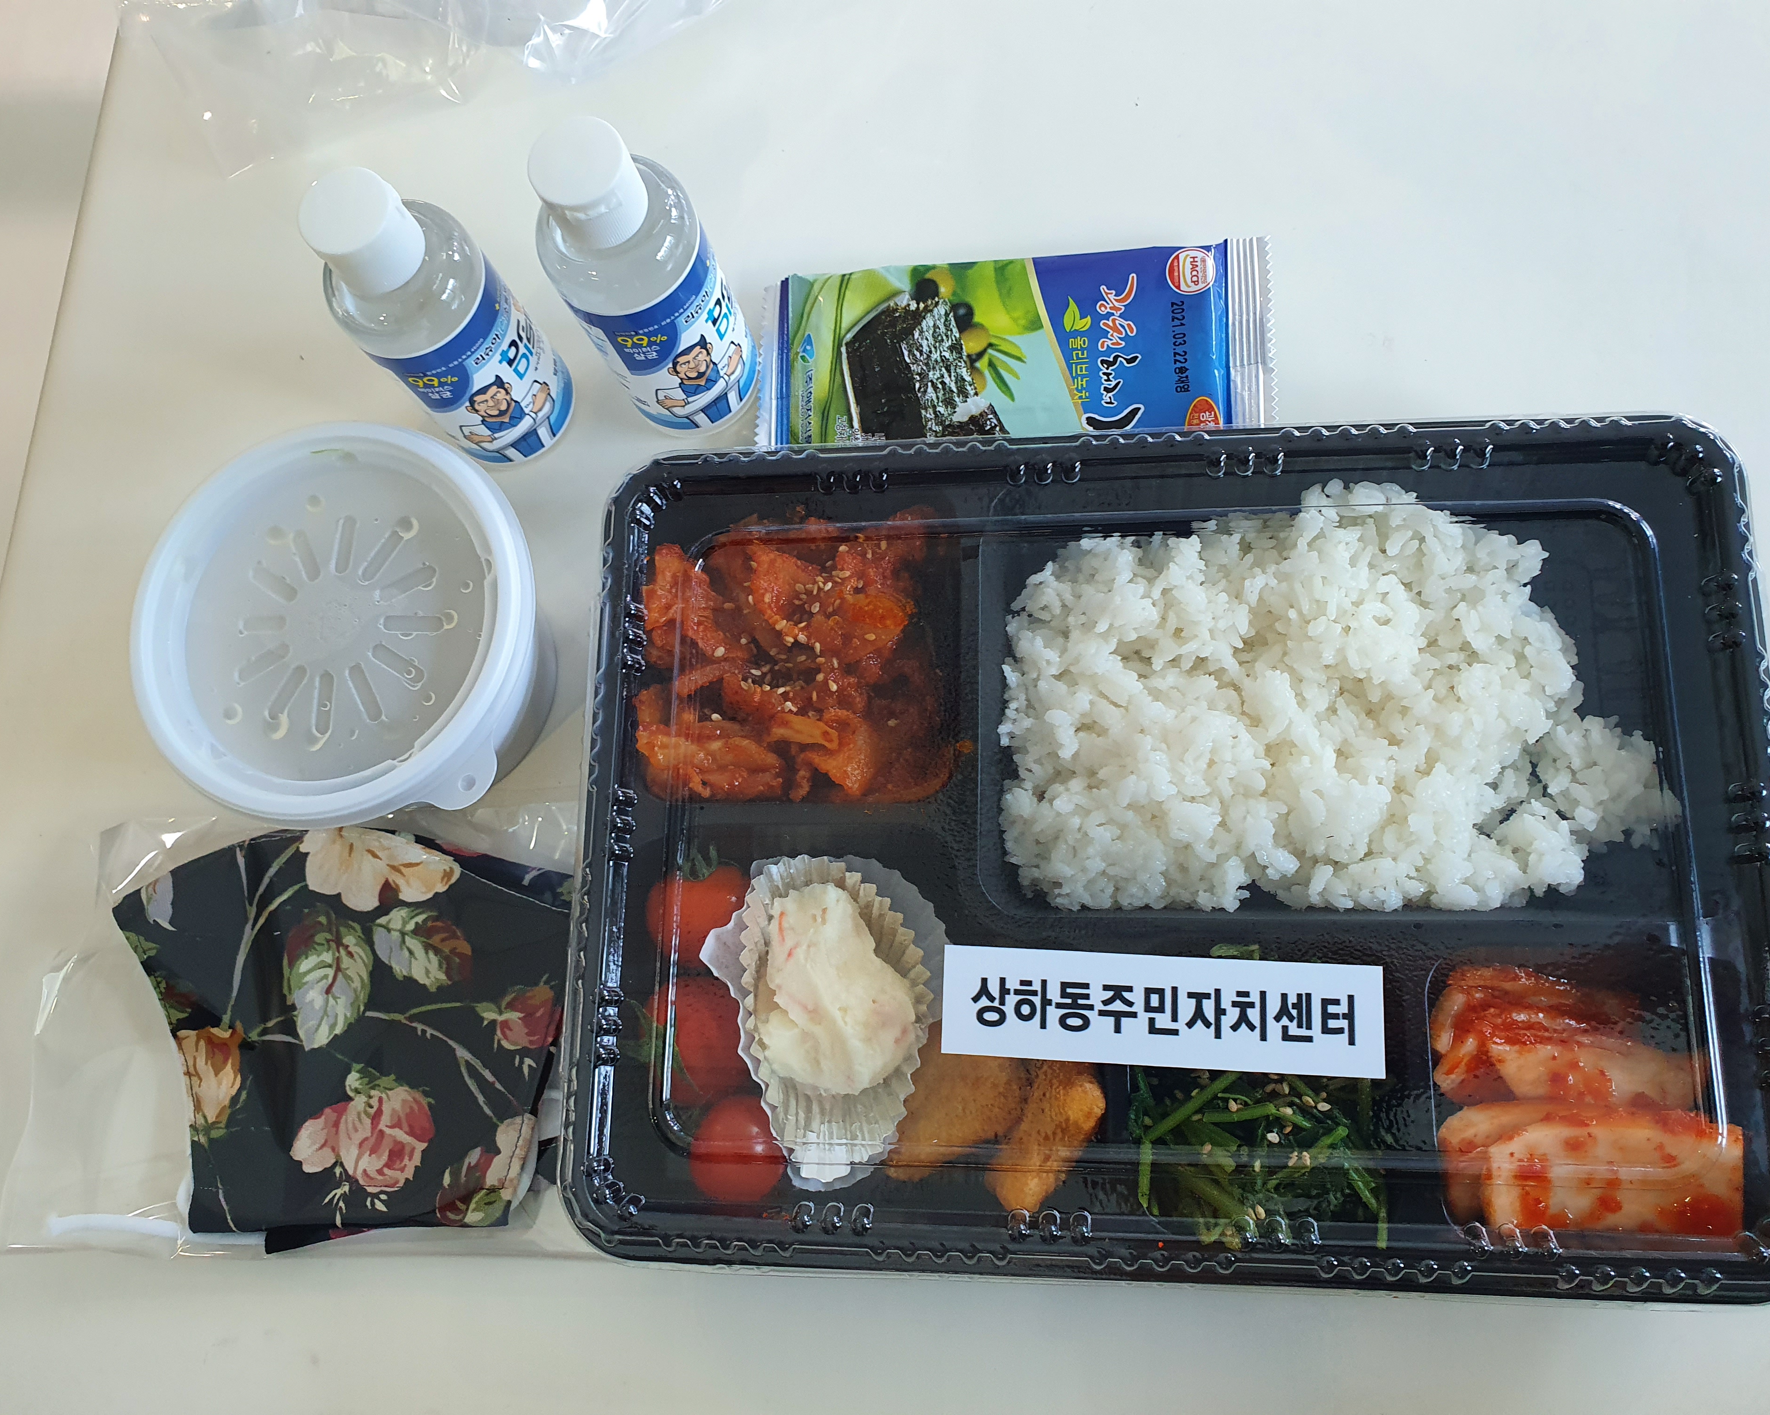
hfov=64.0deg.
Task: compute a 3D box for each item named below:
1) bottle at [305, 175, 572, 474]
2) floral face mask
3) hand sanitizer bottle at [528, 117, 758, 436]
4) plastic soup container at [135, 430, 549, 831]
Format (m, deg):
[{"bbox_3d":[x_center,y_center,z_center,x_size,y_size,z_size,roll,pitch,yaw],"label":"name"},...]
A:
[{"bbox_3d":[-0.118,-0.104,0.377,0.043,0.106,0.043,-43,77,-3],"label":"bottle"},{"bbox_3d":[-0.147,0.089,0.387,0.142,0.017,0.115,-1,78,7],"label":"floral face mask"},{"bbox_3d":[-0.064,-0.113,0.372,0.043,0.106,0.043,-43,77,-3],"label":"hand sanitizer bottle"},{"bbox_3d":[-0.136,-0.012,0.386,0.108,0.058,0.114,-1,78,7],"label":"plastic soup container"}]

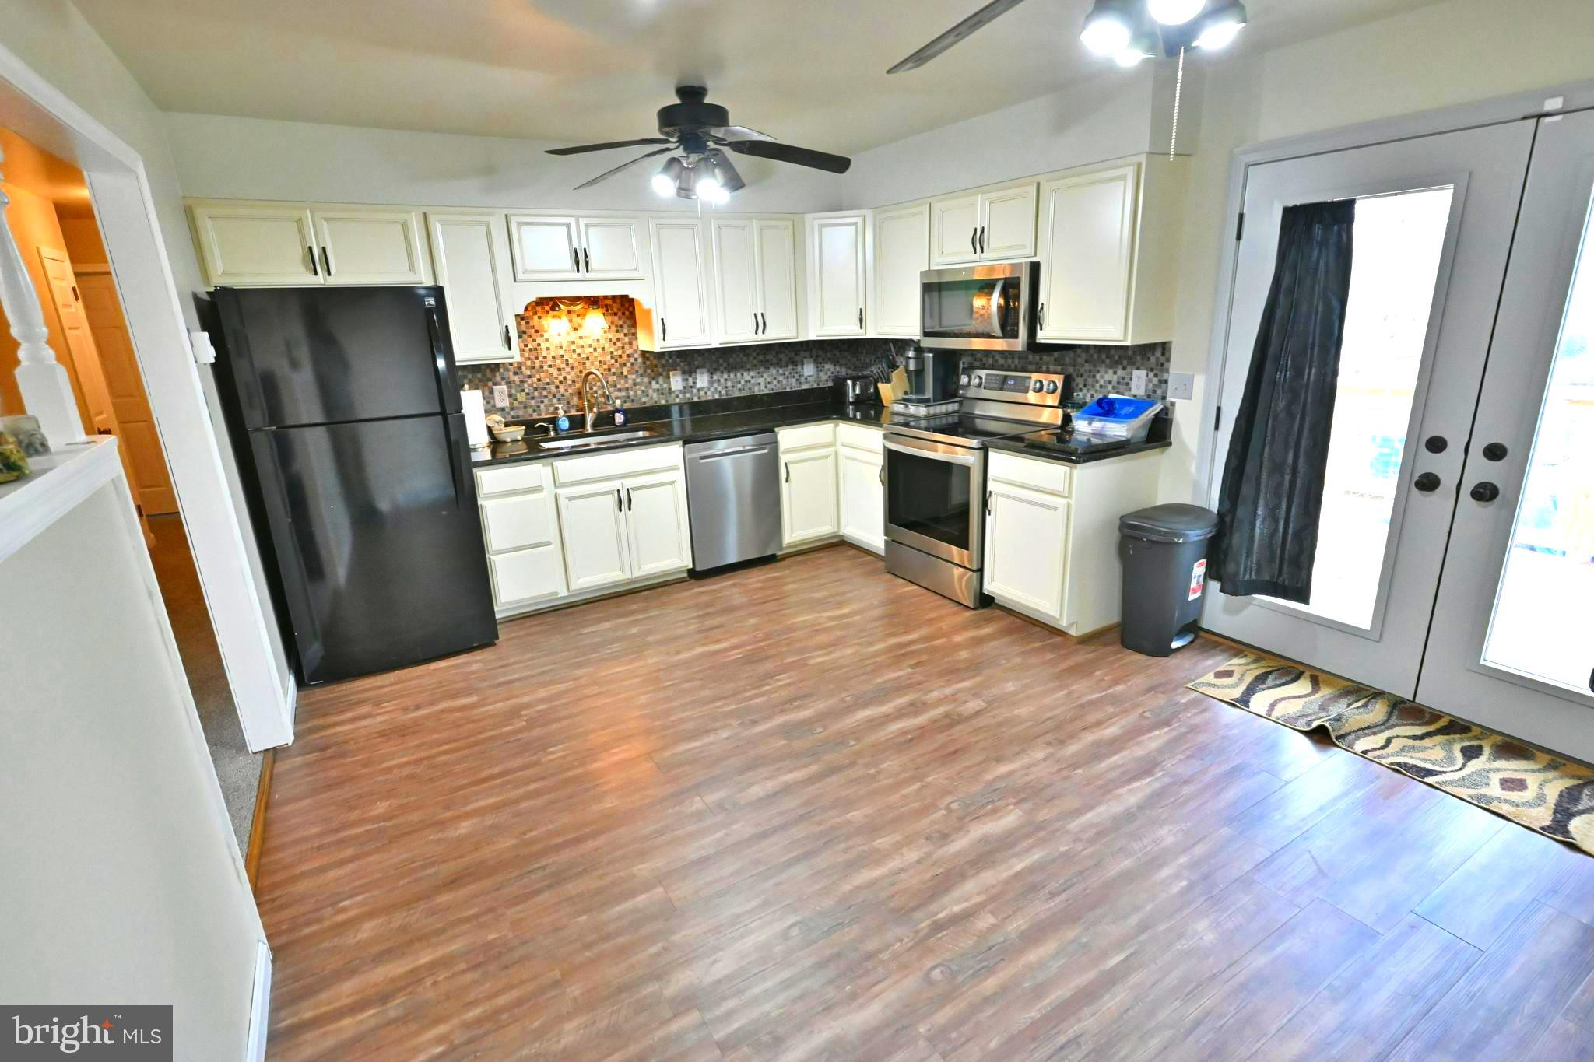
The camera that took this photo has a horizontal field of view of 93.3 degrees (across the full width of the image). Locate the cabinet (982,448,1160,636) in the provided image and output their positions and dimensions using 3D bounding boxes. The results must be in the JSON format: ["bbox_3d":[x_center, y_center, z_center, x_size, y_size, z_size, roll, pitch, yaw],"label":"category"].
[{"bbox_3d":[1.362,0.016,3.773,0.639,0.869,0.539,-12,19,-29],"label":"cabinet"}]

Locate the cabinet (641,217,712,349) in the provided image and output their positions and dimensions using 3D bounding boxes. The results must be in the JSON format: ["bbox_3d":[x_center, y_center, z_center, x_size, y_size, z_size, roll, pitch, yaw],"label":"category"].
[{"bbox_3d":[-0.759,-1.486,4.516,0.383,0.766,0.325,-12,19,-29],"label":"cabinet"}]

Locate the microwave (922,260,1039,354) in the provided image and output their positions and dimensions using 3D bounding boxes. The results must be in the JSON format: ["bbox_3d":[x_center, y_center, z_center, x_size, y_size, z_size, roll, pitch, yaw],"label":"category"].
[{"bbox_3d":[1.073,-1.204,4.056,0.395,0.412,0.767,-12,19,-29],"label":"microwave"}]

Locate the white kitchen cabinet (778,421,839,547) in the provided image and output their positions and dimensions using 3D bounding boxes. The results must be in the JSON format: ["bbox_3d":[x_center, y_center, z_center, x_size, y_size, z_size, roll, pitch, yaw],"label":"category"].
[{"bbox_3d":[-0.073,-0.312,5.084,0.457,0.870,0.630,-12,19,-29],"label":"white kitchen cabinet"}]

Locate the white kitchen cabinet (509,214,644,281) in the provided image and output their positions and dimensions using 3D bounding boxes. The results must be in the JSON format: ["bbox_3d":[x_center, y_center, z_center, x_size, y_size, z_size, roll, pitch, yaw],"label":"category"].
[{"bbox_3d":[-1.248,-1.576,4.206,0.788,0.375,0.323,-12,19,-29],"label":"white kitchen cabinet"}]

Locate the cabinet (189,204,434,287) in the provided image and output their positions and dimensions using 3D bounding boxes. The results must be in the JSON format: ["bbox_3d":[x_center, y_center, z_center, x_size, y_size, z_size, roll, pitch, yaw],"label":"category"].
[{"bbox_3d":[-2.267,-1.352,3.595,0.933,0.381,0.325,-12,19,-29],"label":"cabinet"}]

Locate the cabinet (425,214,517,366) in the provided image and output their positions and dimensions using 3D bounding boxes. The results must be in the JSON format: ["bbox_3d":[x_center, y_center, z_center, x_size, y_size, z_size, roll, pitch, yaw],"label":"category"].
[{"bbox_3d":[-1.733,-1.285,3.984,0.362,0.766,0.323,-12,19,-29],"label":"cabinet"}]

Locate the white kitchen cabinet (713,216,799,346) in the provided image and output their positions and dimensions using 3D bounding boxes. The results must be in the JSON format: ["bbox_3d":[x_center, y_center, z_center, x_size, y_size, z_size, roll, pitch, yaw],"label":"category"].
[{"bbox_3d":[-0.316,-1.580,4.773,0.659,0.766,0.325,-12,19,-29],"label":"white kitchen cabinet"}]

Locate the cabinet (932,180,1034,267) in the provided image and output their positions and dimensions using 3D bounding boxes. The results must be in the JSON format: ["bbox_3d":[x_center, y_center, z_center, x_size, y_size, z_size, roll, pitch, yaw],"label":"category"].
[{"bbox_3d":[1.073,-1.601,3.977,0.330,0.386,0.763,-12,19,-29],"label":"cabinet"}]

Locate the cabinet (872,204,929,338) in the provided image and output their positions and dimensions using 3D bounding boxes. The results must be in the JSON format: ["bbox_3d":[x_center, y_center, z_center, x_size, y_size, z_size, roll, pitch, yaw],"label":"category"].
[{"bbox_3d":[0.753,-1.568,4.576,0.333,0.766,0.544,-12,19,-29],"label":"cabinet"}]

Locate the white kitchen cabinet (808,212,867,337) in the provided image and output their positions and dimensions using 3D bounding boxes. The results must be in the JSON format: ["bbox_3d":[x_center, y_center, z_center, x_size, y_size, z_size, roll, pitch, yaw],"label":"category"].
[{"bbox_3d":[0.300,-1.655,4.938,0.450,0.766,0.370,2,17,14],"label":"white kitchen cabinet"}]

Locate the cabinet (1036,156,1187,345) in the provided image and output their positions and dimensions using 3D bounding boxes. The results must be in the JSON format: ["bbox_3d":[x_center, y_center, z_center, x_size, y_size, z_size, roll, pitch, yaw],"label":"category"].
[{"bbox_3d":[1.432,-1.271,3.484,0.333,0.766,0.541,-12,19,-29],"label":"cabinet"}]

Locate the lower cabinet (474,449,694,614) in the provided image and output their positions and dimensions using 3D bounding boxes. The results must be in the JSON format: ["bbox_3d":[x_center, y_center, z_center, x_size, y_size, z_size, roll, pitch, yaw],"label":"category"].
[{"bbox_3d":[-1.276,-0.061,4.410,1.129,0.869,0.638,-12,19,-29],"label":"lower cabinet"}]

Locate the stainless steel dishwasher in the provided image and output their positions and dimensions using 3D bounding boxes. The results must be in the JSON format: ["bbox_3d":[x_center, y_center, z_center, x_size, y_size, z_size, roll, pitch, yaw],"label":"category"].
[{"bbox_3d":[-0.524,-0.222,4.813,0.607,0.843,0.632,-12,19,-29],"label":"stainless steel dishwasher"}]

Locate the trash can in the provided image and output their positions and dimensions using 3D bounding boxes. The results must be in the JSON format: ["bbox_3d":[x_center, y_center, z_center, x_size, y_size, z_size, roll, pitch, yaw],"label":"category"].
[{"bbox_3d":[1.688,0.225,3.447,0.395,0.630,0.303,-12,19,-29],"label":"trash can"}]

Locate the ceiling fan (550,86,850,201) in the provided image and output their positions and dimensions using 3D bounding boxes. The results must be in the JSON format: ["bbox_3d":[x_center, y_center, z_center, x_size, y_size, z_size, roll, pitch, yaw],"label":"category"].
[{"bbox_3d":[-0.410,-1.600,3.111,1.290,0.424,1.260,-12,19,-29],"label":"ceiling fan"}]

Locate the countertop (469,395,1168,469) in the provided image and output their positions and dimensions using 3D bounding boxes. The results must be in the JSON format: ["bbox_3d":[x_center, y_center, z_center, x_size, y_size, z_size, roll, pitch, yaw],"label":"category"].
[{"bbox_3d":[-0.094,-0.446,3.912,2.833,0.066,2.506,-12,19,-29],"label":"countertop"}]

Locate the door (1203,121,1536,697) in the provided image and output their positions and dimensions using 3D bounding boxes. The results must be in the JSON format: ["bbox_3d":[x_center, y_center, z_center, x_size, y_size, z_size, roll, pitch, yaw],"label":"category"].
[{"bbox_3d":[2.112,-0.408,2.968,0.055,2.025,0.876,-12,19,-29],"label":"door"}]

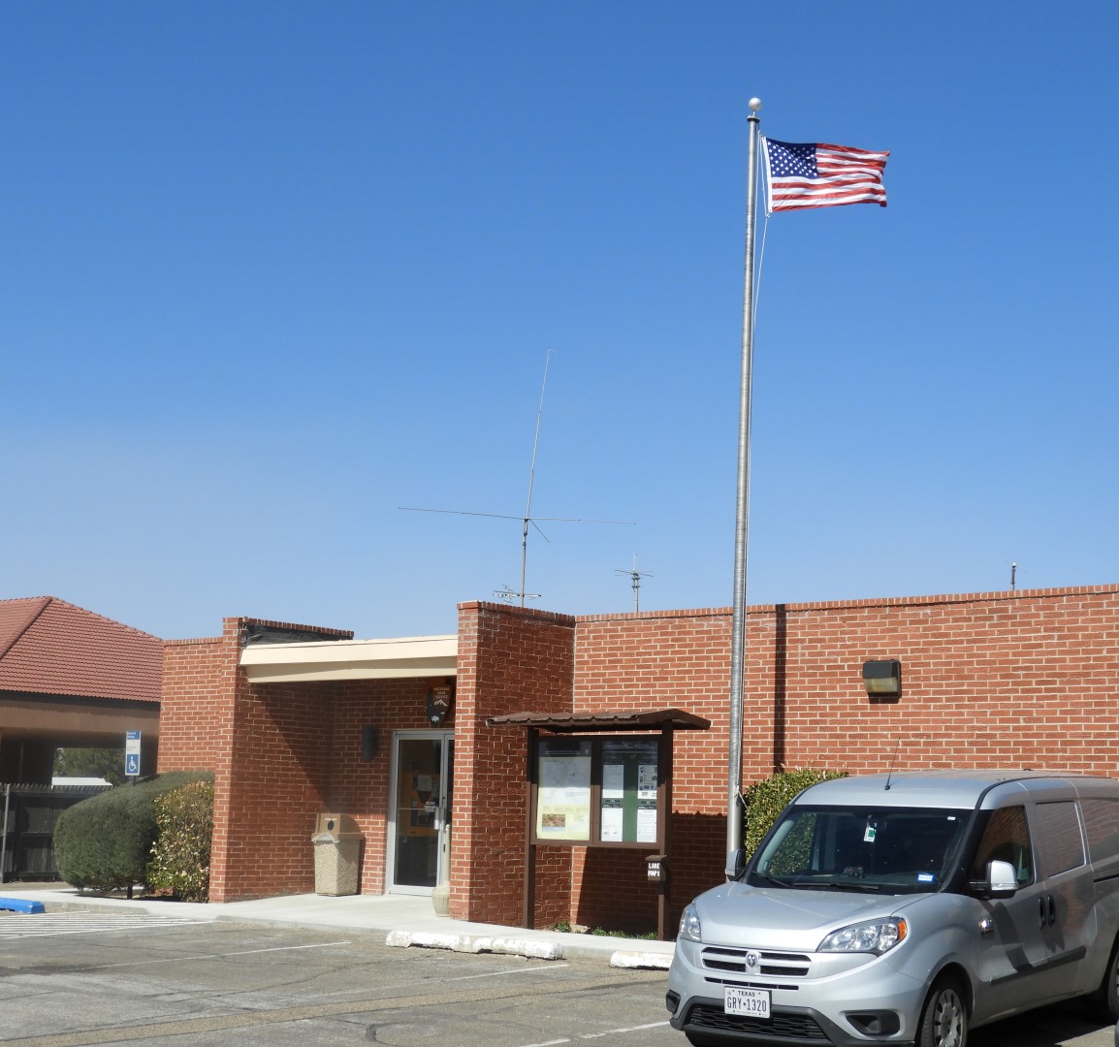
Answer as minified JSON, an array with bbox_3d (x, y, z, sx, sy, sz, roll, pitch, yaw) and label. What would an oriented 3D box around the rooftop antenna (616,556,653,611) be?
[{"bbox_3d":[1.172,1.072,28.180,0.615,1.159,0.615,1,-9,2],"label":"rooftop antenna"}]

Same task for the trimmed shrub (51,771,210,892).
[{"bbox_3d":[-6.111,4.507,26.630,2.570,1.714,1.663,-6,-11,38],"label":"trimmed shrub"}]

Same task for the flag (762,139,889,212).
[{"bbox_3d":[3.114,-4.025,21.187,1.504,0.891,0.283,2,-9,-4],"label":"flag"}]

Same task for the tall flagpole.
[{"bbox_3d":[2.089,-0.236,20.567,0.151,9.601,0.151,-4,-10,39],"label":"tall flagpole"}]

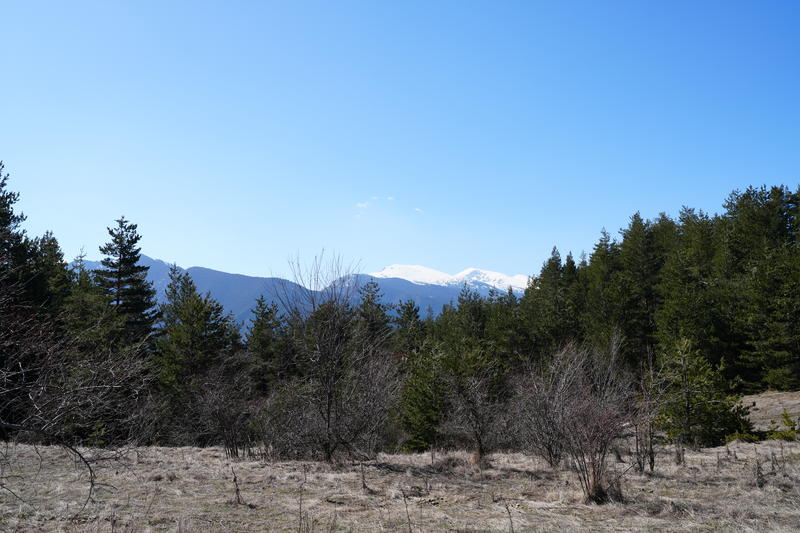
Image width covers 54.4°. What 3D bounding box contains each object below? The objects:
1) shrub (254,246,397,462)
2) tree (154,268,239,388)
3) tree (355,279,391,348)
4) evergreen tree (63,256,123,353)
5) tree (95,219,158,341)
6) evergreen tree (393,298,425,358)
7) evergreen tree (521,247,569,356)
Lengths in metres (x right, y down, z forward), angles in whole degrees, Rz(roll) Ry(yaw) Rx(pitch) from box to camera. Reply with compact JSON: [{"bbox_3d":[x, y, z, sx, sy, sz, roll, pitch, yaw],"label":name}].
[{"bbox_3d":[-1.269,1.629,14.000,2.500,3.760,2.300,0,-3,0],"label":"shrub"},{"bbox_3d":[-5.990,2.307,23.000,2.800,4.730,2.800,0,-3,0],"label":"tree"},{"bbox_3d":[-1.132,3.251,32.000,1.900,5.510,1.900,0,-3,0],"label":"tree"},{"bbox_3d":[-10.642,2.396,27.000,2.400,5.620,2.400,0,-3,0],"label":"evergreen tree"},{"bbox_3d":[-10.552,1.890,30.000,2.700,7.640,2.700,0,-3,0],"label":"tree"},{"bbox_3d":[0.403,3.777,33.000,1.800,4.840,1.800,0,-3,0],"label":"evergreen tree"},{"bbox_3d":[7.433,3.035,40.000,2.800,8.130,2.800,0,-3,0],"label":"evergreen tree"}]

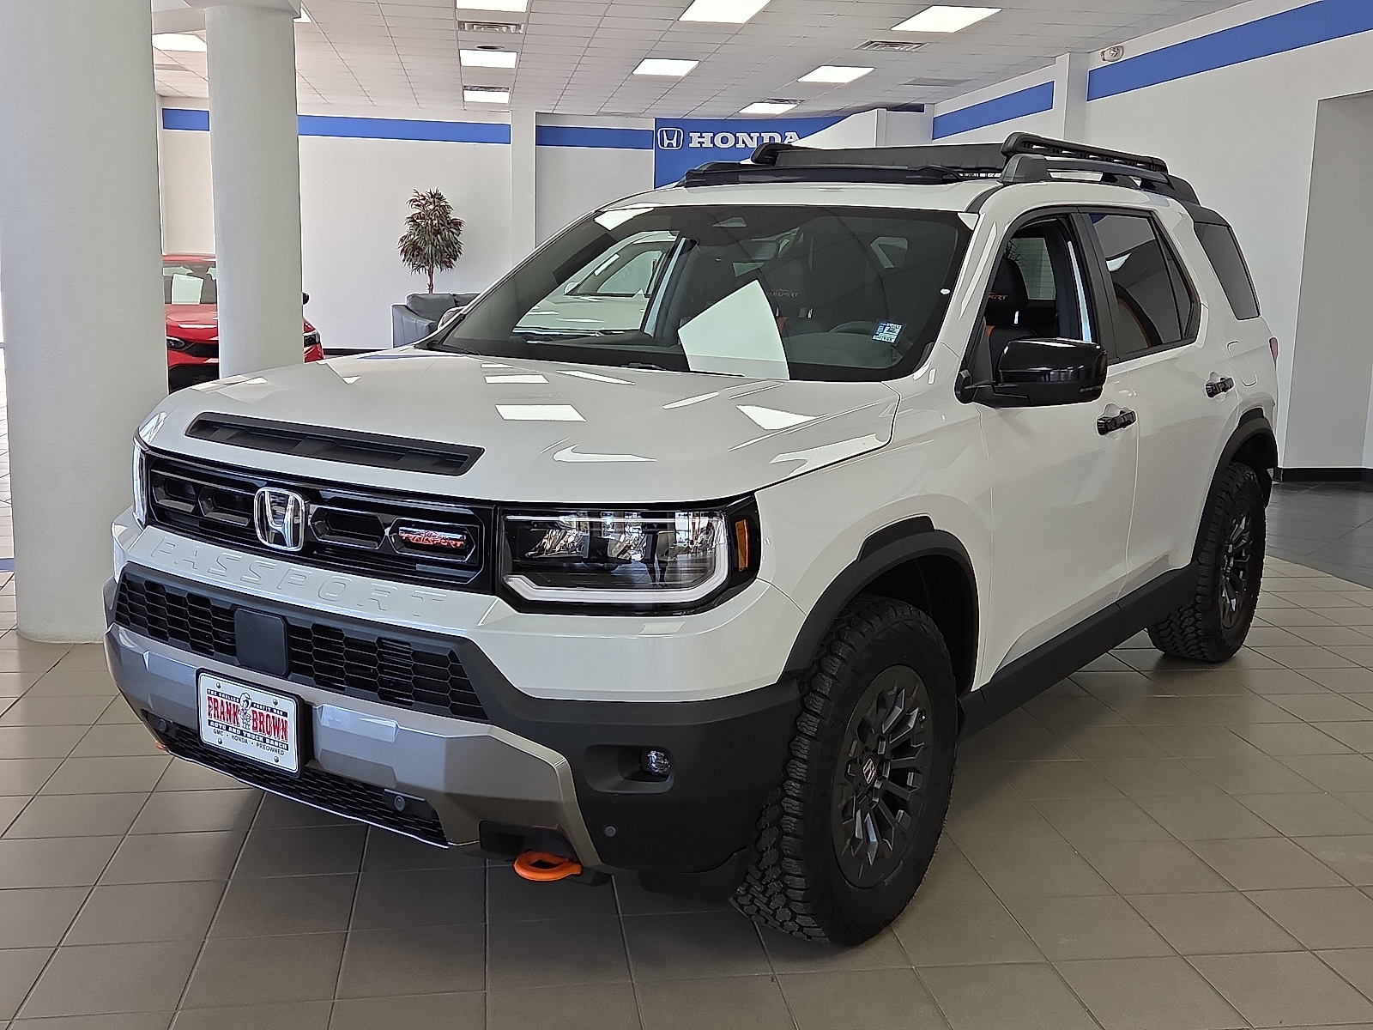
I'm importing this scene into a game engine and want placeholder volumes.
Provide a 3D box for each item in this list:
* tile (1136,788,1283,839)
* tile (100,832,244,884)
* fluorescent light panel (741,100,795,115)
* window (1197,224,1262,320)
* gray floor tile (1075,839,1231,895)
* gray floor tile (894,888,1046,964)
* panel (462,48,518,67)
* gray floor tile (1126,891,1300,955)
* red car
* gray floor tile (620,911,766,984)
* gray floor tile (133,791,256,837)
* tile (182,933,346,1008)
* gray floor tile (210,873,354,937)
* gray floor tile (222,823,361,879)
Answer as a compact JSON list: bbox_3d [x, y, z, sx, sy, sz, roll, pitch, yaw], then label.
[{"bbox_3d":[1.436,0.837,3.829,0.300,0.010,0.292,0,11,-8],"label":"tile"},{"bbox_3d":[-1.270,0.855,3.455,0.300,0.010,0.296,0,11,-8],"label":"tile"},{"bbox_3d":[1.069,-5.423,18.451,0.600,0.060,1.200,0,11,-8],"label":"fluorescent light panel"},{"bbox_3d":[2.088,-0.937,5.381,0.050,0.376,0.590,-14,-1,37],"label":"window"},{"bbox_3d":[1.177,0.895,3.513,0.300,0.010,0.300,0,11,-8],"label":"gray floor tile"},{"bbox_3d":[0.618,0.950,3.146,0.300,0.010,0.300,0,11,-8],"label":"gray floor tile"},{"bbox_3d":[-2.053,-4.752,14.436,0.580,0.060,1.190,0,11,-8],"label":"panel"},{"bbox_3d":[1.225,0.953,3.237,0.300,0.010,0.296,0,11,-8],"label":"gray floor tile"},{"bbox_3d":[-4.922,-1.887,13.756,1.820,1.415,4.640,-5,12,-29],"label":"red car"},{"bbox_3d":[0.020,0.952,3.046,0.300,0.010,0.292,0,11,-8],"label":"gray floor tile"},{"bbox_3d":[-1.304,0.797,3.717,0.300,0.010,0.292,0,11,-8],"label":"gray floor tile"},{"bbox_3d":[-0.885,0.964,2.942,0.300,0.010,0.300,0,11,-8],"label":"tile"},{"bbox_3d":[-0.924,0.905,3.208,0.300,0.010,0.300,0,11,-8],"label":"gray floor tile"},{"bbox_3d":[-0.967,0.852,3.501,0.300,0.010,0.296,0,11,-8],"label":"gray floor tile"}]

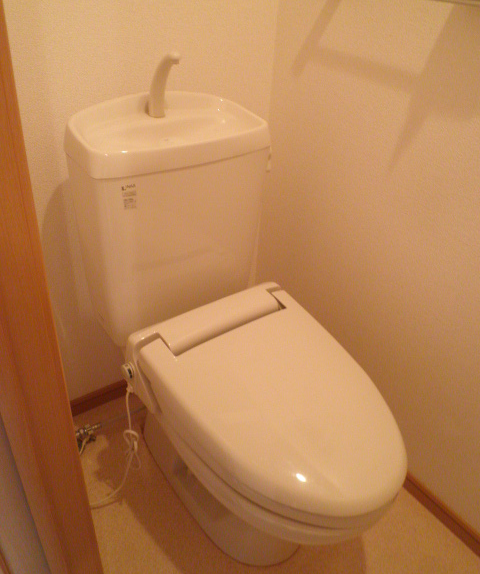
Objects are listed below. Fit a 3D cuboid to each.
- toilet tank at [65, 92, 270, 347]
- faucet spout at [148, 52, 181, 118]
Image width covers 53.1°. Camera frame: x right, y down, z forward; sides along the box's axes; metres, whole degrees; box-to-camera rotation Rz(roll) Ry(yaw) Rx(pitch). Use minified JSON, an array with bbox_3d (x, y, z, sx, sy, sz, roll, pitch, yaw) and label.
[{"bbox_3d":[-0.162,-0.137,1.049,0.378,0.475,0.209,-20,42,-32],"label":"toilet tank"},{"bbox_3d":[-0.138,-0.369,0.890,0.033,0.128,0.108,-20,42,-32],"label":"faucet spout"}]

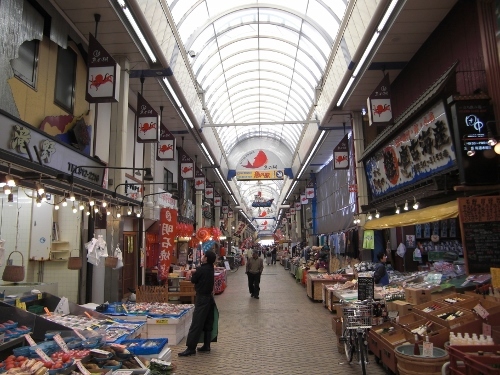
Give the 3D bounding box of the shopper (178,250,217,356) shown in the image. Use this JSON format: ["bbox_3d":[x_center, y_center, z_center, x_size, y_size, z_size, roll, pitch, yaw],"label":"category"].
[{"bbox_3d":[-0.839,1.857,6.502,0.580,1.700,0.500,-1,-8,4],"label":"shopper"}]

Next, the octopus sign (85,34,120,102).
[{"bbox_3d":[-2.952,-2.430,8.190,0.570,1.420,0.200,0,-8,2],"label":"octopus sign"}]

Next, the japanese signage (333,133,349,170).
[{"bbox_3d":[3.474,-1.377,15.477,0.570,1.420,0.200,0,-8,2],"label":"japanese signage"}]

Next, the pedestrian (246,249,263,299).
[{"bbox_3d":[0.185,2.907,13.534,0.560,1.660,0.340,-1,-8,1],"label":"pedestrian"}]

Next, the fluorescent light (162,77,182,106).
[{"bbox_3d":[-2.306,-2.833,12.348,0.120,0.090,2.360,-1,-8,1],"label":"fluorescent light"}]

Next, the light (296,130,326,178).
[{"bbox_3d":[3.212,-1.497,22.563,0.120,0.100,11.628,-1,-8,1],"label":"light"}]

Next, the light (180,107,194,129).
[{"bbox_3d":[-2.324,-2.555,14.972,0.070,0.070,2.360,0,-8,2],"label":"light"}]

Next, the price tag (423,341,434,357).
[{"bbox_3d":[1.920,1.743,4.350,0.110,0.160,0.010,-2,-9,14],"label":"price tag"}]

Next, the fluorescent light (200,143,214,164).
[{"bbox_3d":[-2.144,-1.674,20.819,0.120,0.100,4.768,-1,-8,1],"label":"fluorescent light"}]

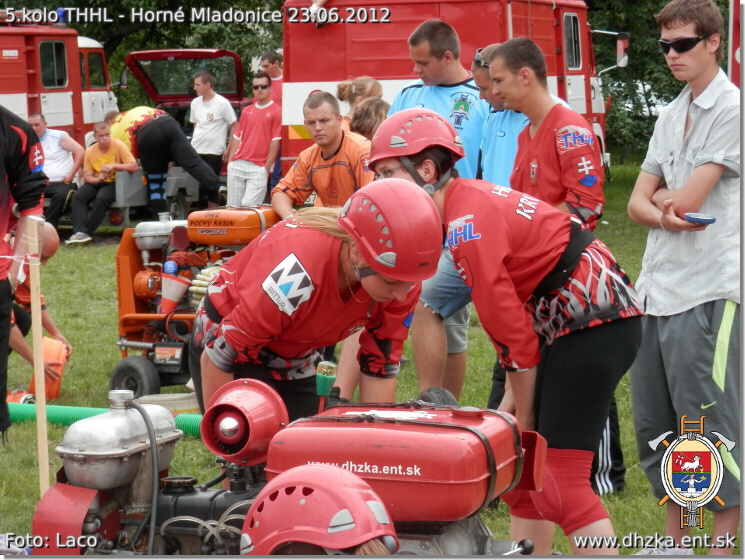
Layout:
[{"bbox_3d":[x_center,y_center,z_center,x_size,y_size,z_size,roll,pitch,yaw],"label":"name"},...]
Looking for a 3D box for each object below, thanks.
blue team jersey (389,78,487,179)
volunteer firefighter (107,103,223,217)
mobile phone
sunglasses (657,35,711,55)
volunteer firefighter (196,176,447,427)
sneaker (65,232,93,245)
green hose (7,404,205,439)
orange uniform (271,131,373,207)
[{"bbox_3d":[0.268,-0.447,8.750,0.470,0.690,0.280,1,4,14],"label":"blue team jersey"},{"bbox_3d":[-1.840,-0.902,20.300,1.000,1.270,0.580,3,5,37],"label":"volunteer firefighter"},{"bbox_3d":[0.998,-0.187,6.950,0.103,0.018,0.050,1,16,2],"label":"mobile phone"},{"bbox_3d":[0.970,-0.730,7.050,0.145,0.050,0.150,3,15,33],"label":"sunglasses"},{"bbox_3d":[-0.158,0.389,5.676,0.520,1.280,0.700,-3,5,-41],"label":"volunteer firefighter"},{"bbox_3d":[-2.704,-0.382,21.000,0.275,0.110,0.100,-3,5,-38],"label":"sneaker"},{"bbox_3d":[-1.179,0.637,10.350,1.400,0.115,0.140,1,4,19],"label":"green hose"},{"bbox_3d":[-0.220,-0.382,10.700,0.490,0.630,0.340,1,4,12],"label":"orange uniform"}]

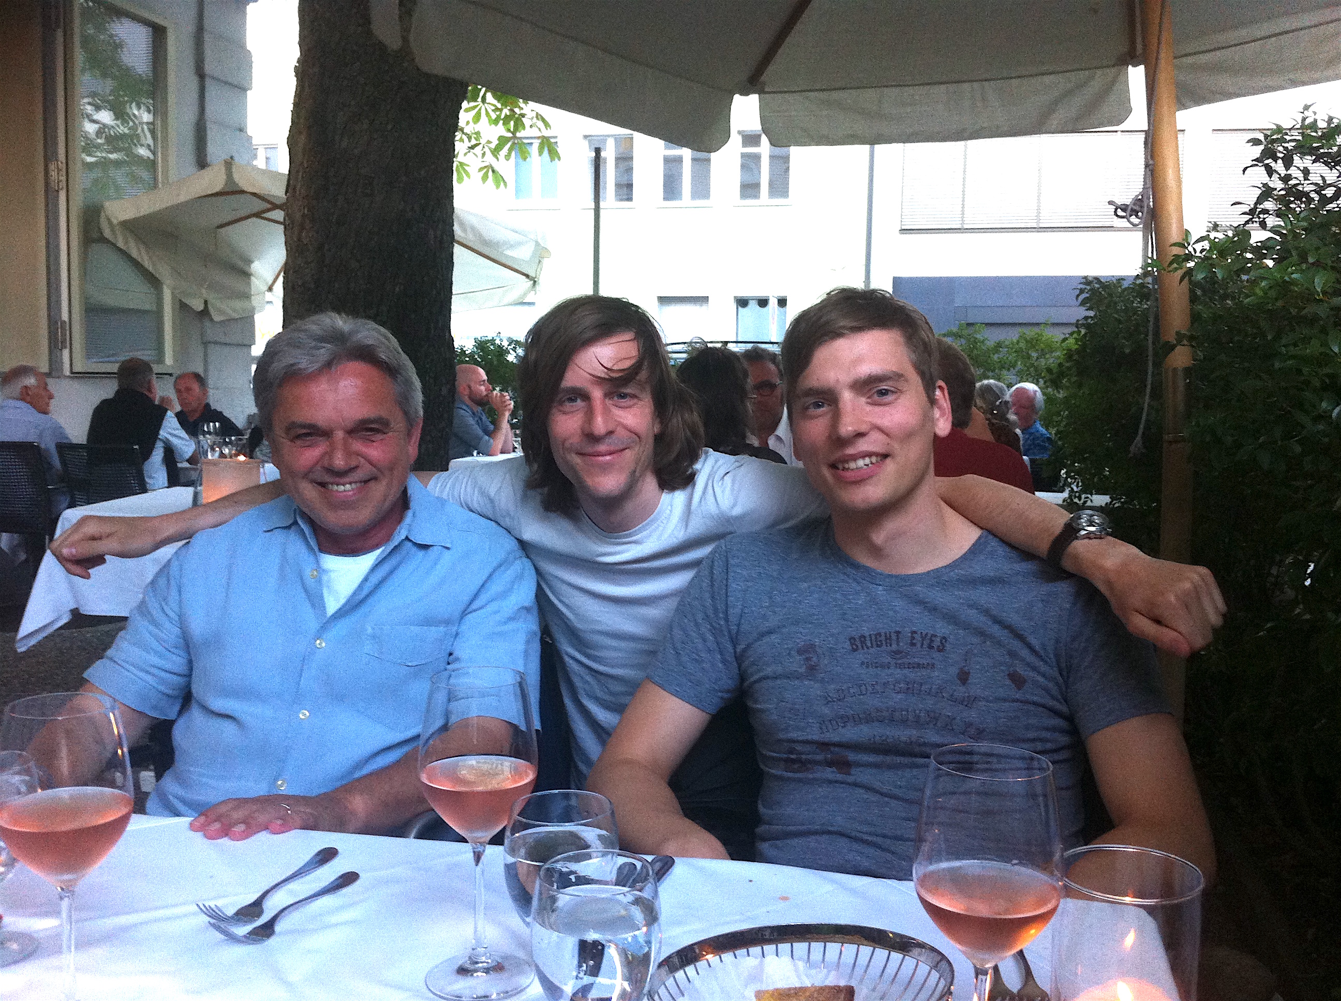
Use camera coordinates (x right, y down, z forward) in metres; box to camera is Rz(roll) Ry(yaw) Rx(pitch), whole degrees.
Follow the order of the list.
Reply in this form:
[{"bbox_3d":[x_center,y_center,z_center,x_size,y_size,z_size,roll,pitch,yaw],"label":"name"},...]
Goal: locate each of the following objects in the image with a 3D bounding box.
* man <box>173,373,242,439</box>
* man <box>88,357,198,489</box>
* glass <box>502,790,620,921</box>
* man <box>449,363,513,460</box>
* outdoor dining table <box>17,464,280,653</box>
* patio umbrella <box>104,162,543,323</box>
[{"bbox_3d":[-2.558,-0.131,7.325,0.550,1.180,0.800,3,6,20],"label":"man"},{"bbox_3d":[-2.379,-0.056,6.247,0.560,1.240,0.820,4,6,24],"label":"man"},{"bbox_3d":[-0.086,0.296,1.062,0.090,0.104,0.090,1,5,0],"label":"glass"},{"bbox_3d":[-1.168,-0.128,7.272,0.820,1.240,0.520,2,6,13],"label":"man"},{"bbox_3d":[-1.428,0.367,4.578,0.980,0.750,0.920,2,5,4],"label":"outdoor dining table"},{"bbox_3d":[-1.975,-0.755,7.566,2.300,2.400,2.300,-4,7,-44],"label":"patio umbrella"}]

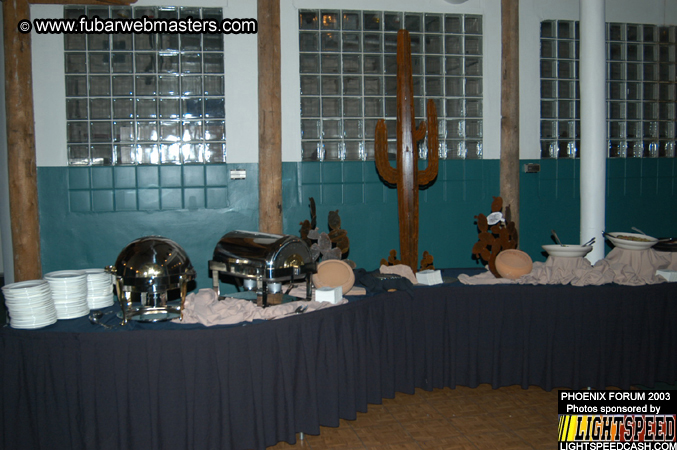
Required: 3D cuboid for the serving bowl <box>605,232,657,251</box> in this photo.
[{"bbox_3d":[2.153,0.125,4.970,0.385,0.080,0.385,3,5,0],"label":"serving bowl"}]

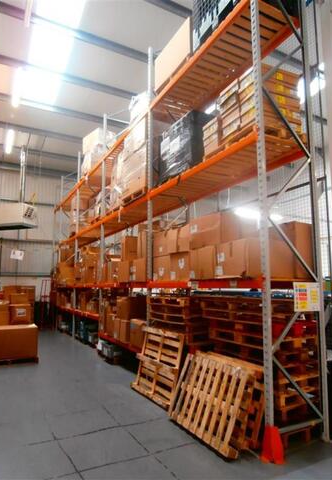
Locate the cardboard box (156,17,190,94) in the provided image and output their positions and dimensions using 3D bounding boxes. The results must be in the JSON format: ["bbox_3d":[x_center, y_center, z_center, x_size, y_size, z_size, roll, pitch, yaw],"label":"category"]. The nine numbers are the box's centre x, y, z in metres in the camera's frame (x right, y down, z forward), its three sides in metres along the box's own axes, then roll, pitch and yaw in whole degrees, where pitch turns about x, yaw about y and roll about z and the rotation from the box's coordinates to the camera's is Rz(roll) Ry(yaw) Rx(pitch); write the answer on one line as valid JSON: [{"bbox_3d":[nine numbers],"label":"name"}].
[{"bbox_3d":[0.499,-3.061,5.846,0.940,0.620,1.180,4,-9,-28],"label":"cardboard box"}]

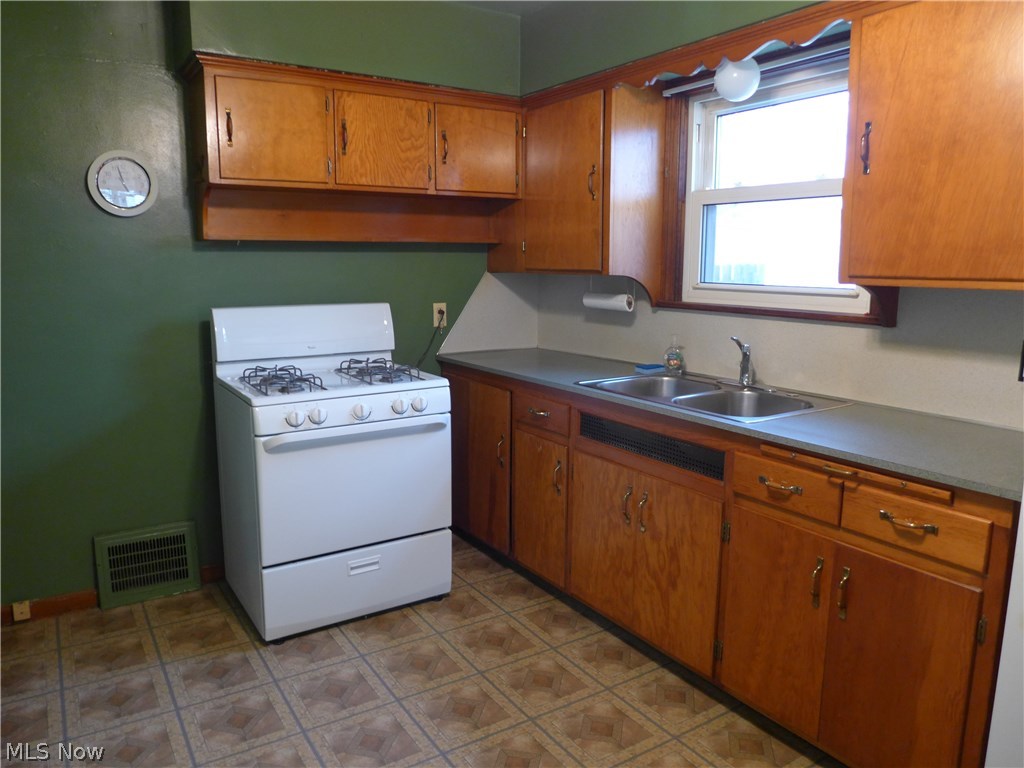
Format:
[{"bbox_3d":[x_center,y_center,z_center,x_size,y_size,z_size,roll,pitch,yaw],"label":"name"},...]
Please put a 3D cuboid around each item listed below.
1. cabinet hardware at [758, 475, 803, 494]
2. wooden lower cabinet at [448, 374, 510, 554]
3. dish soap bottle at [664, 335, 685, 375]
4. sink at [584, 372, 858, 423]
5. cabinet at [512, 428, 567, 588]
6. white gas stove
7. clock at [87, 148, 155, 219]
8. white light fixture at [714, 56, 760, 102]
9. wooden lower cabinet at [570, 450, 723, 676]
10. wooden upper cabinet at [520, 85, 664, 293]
[{"bbox_3d":[0.713,0.274,1.898,0.032,0.030,0.129,-5,11,-32],"label":"cabinet hardware"},{"bbox_3d":[0.073,0.344,3.512,0.590,0.760,0.600,-5,11,-32],"label":"wooden lower cabinet"},{"bbox_3d":[0.688,-0.124,3.001,0.076,0.166,0.055,5,10,24],"label":"dish soap bottle"},{"bbox_3d":[0.692,0.114,2.561,0.543,0.178,0.779,-5,11,-33],"label":"sink"},{"bbox_3d":[0.342,0.490,3.085,0.570,0.590,0.390,-5,11,-32],"label":"cabinet"},{"bbox_3d":[-0.749,0.292,2.970,0.765,1.200,0.670,-5,11,-32],"label":"white gas stove"},{"bbox_3d":[-1.463,-0.752,2.667,0.237,0.237,0.041,-5,11,-33],"label":"clock"},{"bbox_3d":[0.783,-1.059,2.465,0.141,0.141,0.141,1,9,0],"label":"white light fixture"},{"bbox_3d":[0.673,0.557,2.603,0.603,0.563,0.722,-5,11,-33],"label":"wooden lower cabinet"},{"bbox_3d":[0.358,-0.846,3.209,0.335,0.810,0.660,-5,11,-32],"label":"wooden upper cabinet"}]

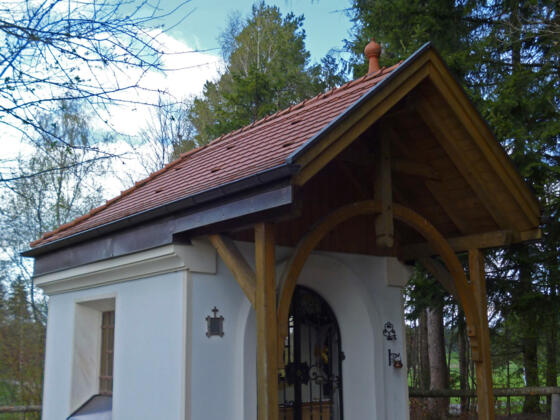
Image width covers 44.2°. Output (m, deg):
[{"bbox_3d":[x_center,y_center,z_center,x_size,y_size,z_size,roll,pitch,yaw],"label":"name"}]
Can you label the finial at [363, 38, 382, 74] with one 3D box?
[{"bbox_3d":[1.037,-1.714,7.711,0.181,0.434,0.181,-1,-11,0],"label":"finial"}]

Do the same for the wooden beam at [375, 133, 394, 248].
[{"bbox_3d":[1.106,-0.247,7.413,0.125,1.337,0.125,8,-14,-38],"label":"wooden beam"}]

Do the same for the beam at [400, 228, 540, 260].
[{"bbox_3d":[2.235,0.427,8.419,0.138,0.172,1.937,8,-14,-38],"label":"beam"}]

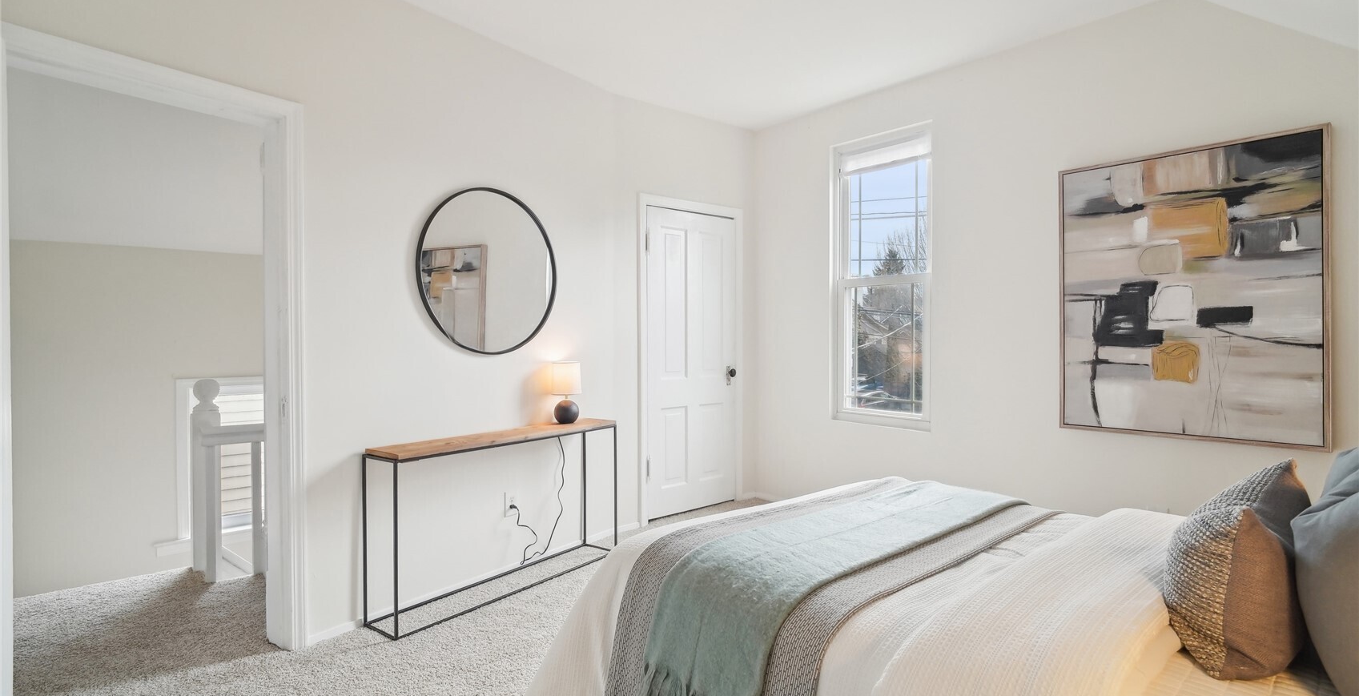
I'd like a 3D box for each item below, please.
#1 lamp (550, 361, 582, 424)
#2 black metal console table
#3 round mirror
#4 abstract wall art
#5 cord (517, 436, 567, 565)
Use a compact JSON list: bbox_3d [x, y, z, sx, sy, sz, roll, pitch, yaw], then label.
[{"bbox_3d":[-0.584,0.236,3.131,0.154,0.327,0.154,0,0,0],"label":"lamp"},{"bbox_3d":[-0.802,0.759,2.845,0.242,0.713,1.213,0,1,37],"label":"black metal console table"},{"bbox_3d":[-0.896,-0.365,2.915,0.030,0.786,0.786,0,1,37],"label":"round mirror"},{"bbox_3d":[2.233,-0.234,2.695,0.919,1.276,0.045,0,1,45],"label":"abstract wall art"},{"bbox_3d":[-0.710,0.785,3.143,0.070,0.655,0.316,0,1,37],"label":"cord"}]

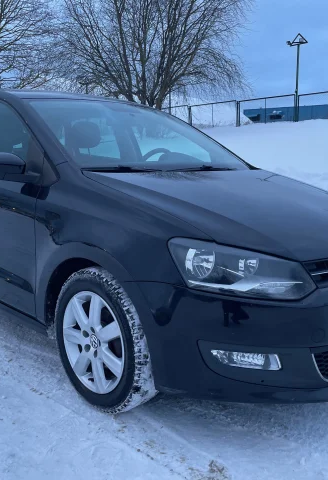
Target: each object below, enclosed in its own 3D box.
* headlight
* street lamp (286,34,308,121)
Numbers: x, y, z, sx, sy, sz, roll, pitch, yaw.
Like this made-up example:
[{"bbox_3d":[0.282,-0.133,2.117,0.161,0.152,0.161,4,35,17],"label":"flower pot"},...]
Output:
[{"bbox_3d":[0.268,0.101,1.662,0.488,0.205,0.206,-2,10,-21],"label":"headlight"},{"bbox_3d":[7.732,-9.307,27.747,1.200,5.068,0.800,3,6,19],"label":"street lamp"}]

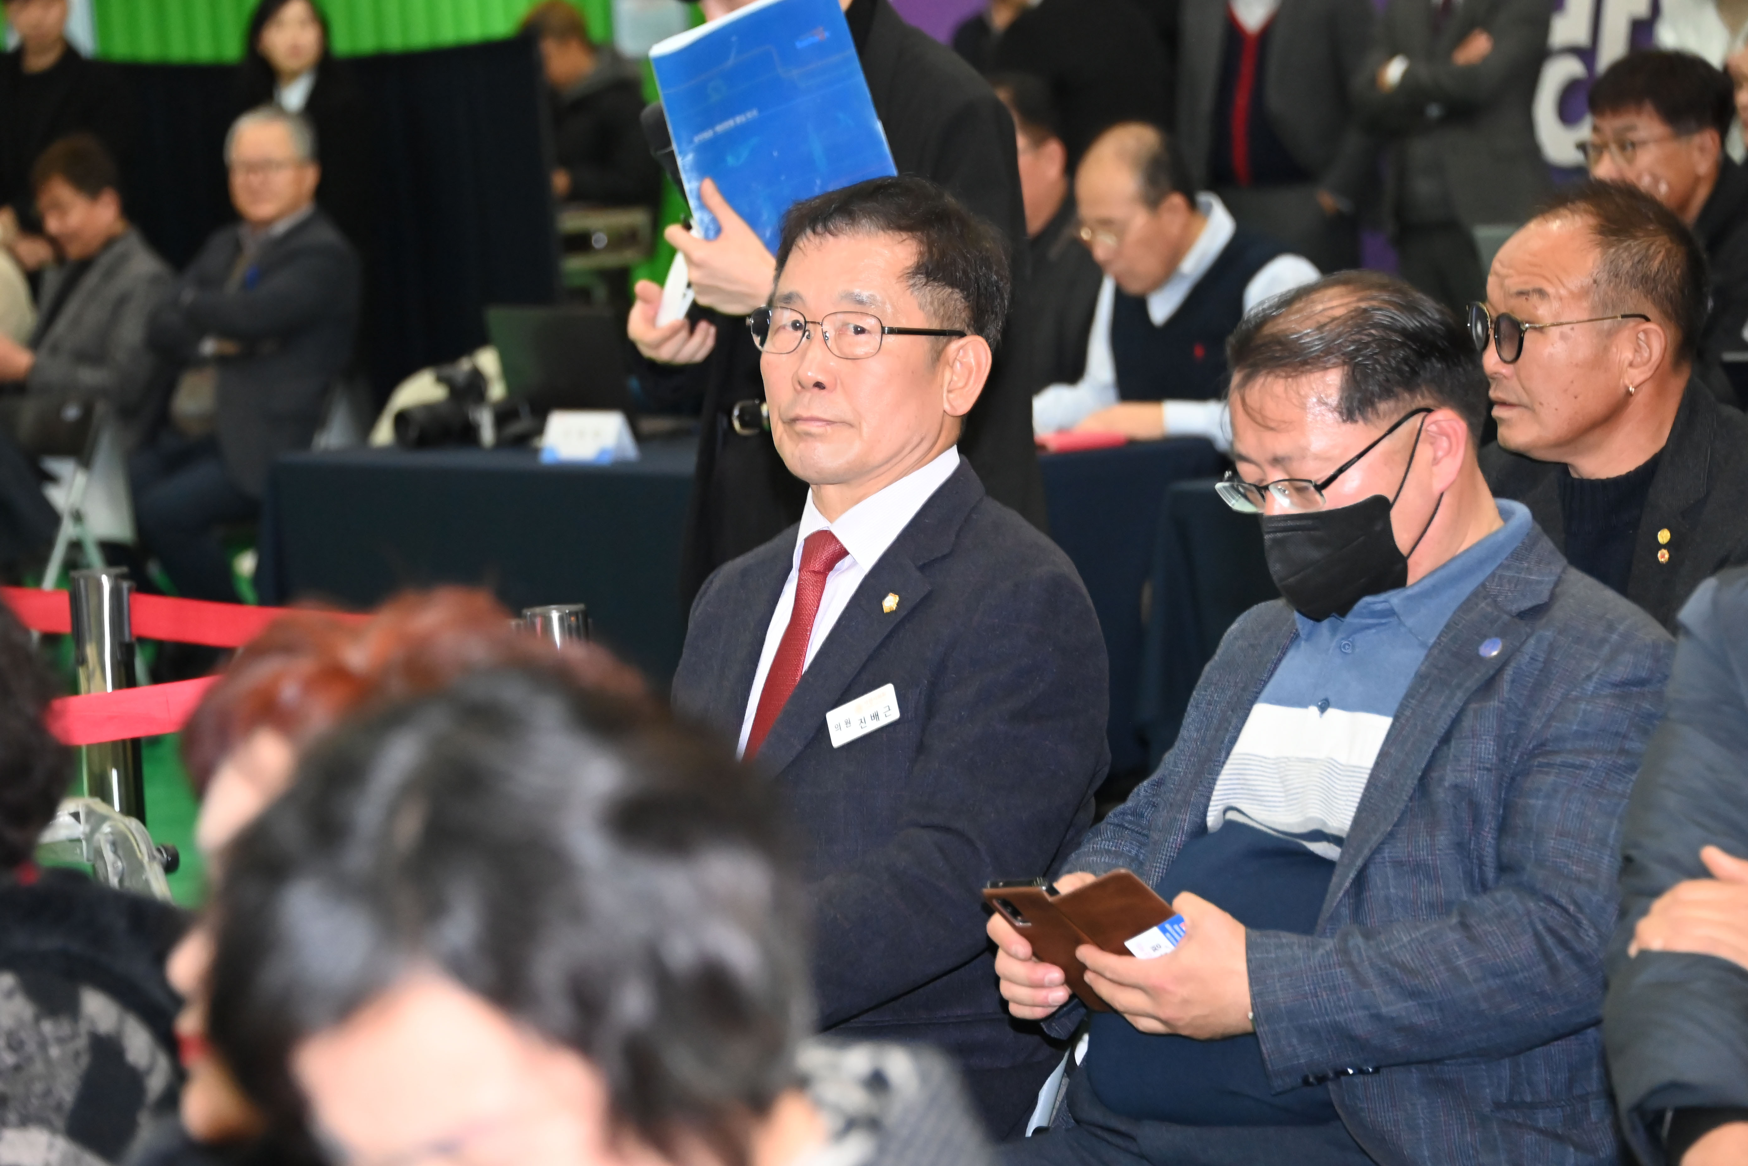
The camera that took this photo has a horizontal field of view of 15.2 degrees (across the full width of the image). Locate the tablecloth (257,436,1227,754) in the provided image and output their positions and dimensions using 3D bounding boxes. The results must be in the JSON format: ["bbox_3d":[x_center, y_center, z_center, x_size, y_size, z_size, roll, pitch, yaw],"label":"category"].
[{"bbox_3d":[-0.236,0.167,10.747,0.700,0.750,1.520,-7,6,-40],"label":"tablecloth"}]

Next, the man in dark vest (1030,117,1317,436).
[{"bbox_3d":[0.472,-0.080,10.180,0.530,1.270,0.740,2,6,41],"label":"man in dark vest"}]

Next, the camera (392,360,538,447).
[{"bbox_3d":[-0.690,-0.296,11.100,0.210,0.145,0.150,-6,6,-36],"label":"camera"}]

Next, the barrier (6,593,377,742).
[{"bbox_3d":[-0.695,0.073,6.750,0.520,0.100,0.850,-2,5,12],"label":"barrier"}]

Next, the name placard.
[{"bbox_3d":[-0.460,-0.233,10.650,0.070,0.086,0.185,-7,6,-40],"label":"name placard"}]

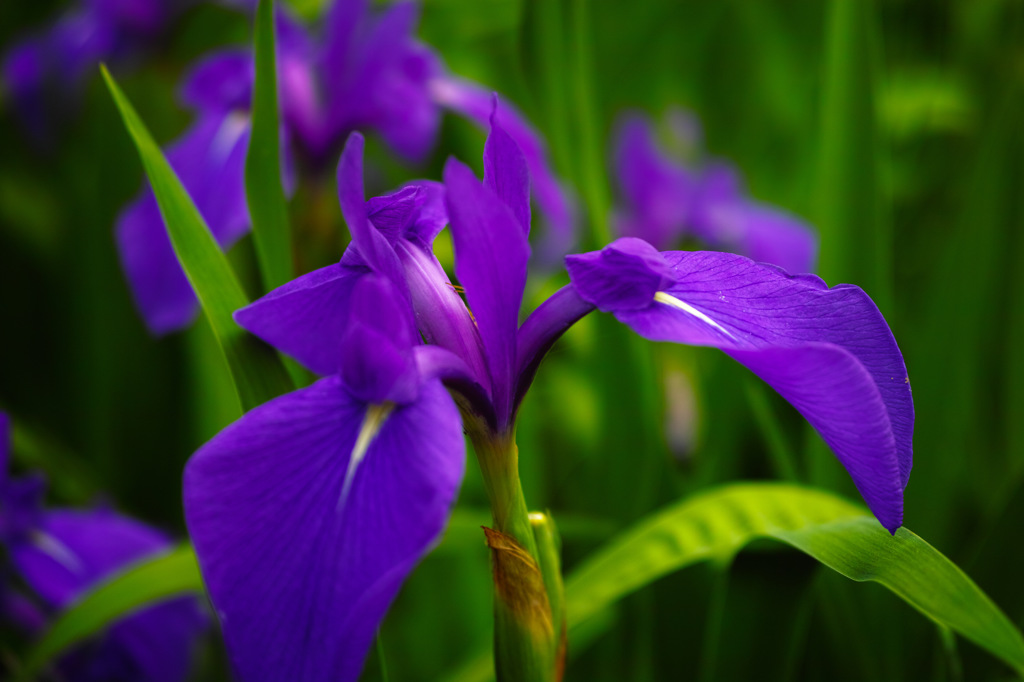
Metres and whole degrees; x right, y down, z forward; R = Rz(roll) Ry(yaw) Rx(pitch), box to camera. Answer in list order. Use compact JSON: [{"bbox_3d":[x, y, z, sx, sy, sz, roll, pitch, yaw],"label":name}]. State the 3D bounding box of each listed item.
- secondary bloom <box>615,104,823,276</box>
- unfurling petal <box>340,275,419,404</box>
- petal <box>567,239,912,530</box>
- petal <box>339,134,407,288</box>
[{"bbox_3d":[0.100,-0.073,1.050,0.100,0.084,0.095,-3,10,-18],"label":"secondary bloom"},{"bbox_3d":[-0.024,0.000,0.388,0.015,0.024,0.018,4,11,24],"label":"unfurling petal"},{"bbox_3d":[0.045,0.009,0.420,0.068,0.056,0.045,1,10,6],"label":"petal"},{"bbox_3d":[-0.027,-0.025,0.405,0.013,0.030,0.012,4,11,24],"label":"petal"}]

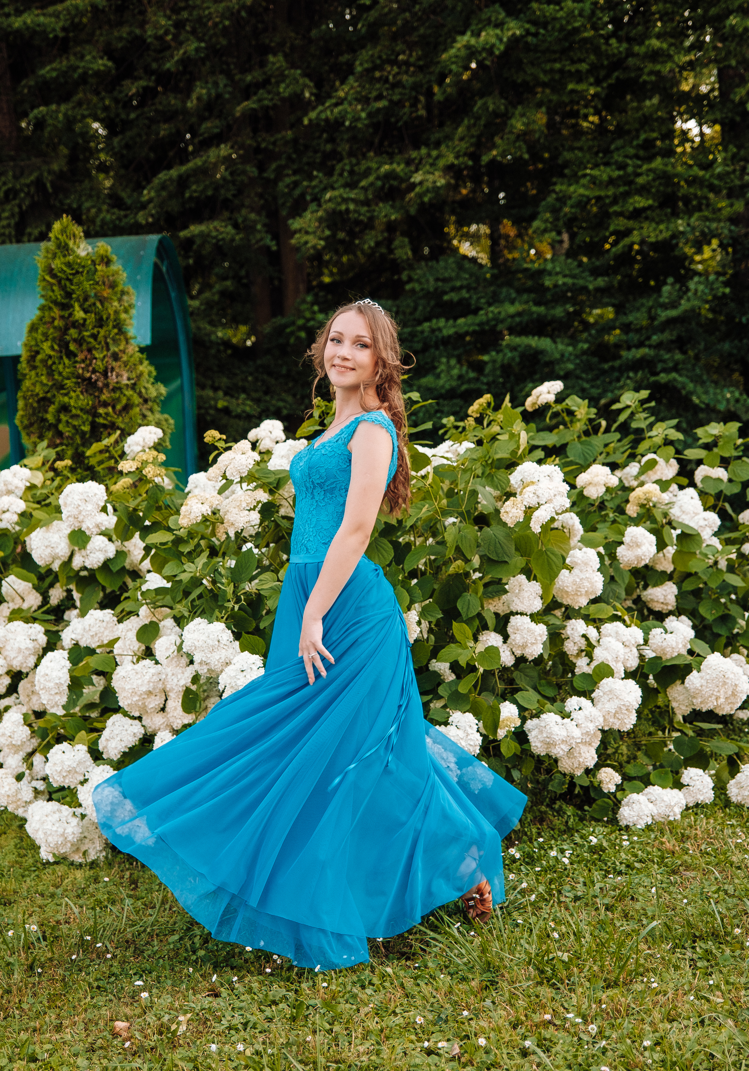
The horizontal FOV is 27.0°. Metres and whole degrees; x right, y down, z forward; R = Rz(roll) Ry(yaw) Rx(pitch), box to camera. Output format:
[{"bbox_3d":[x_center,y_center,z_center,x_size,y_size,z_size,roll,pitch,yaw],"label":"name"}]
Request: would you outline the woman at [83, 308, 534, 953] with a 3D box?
[{"bbox_3d":[-0.201,0.244,4.156,1.080,1.690,0.830,-7,6,-30],"label":"woman"}]

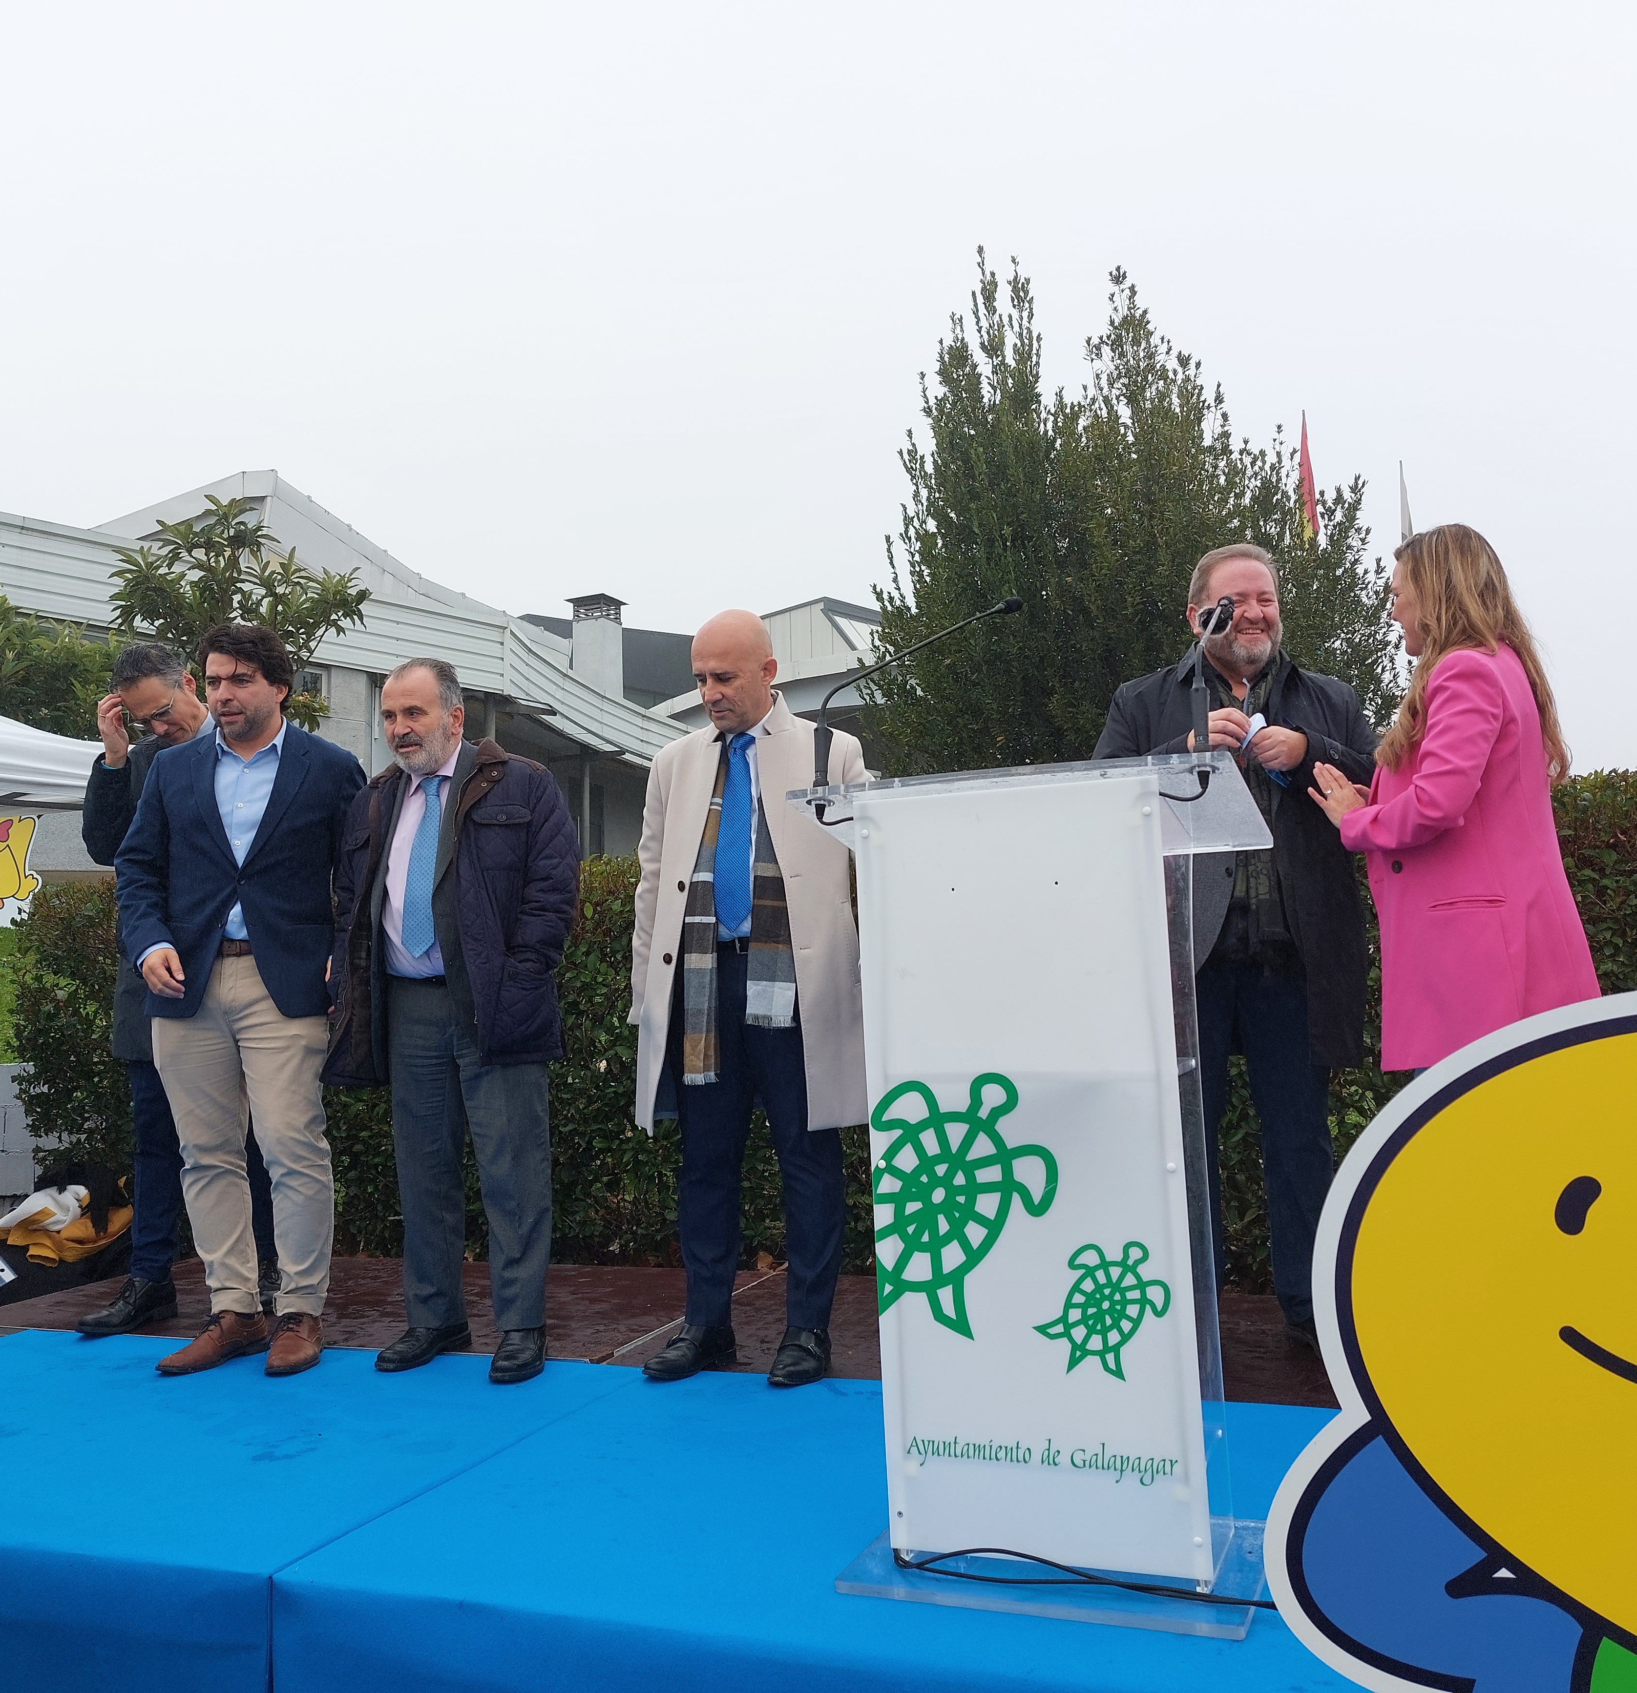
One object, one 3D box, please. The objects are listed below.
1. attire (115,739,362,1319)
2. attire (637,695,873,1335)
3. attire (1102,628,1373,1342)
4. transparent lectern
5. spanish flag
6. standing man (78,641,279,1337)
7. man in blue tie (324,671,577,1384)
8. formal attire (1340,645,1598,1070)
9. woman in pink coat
[{"bbox_3d":[-1.426,0.425,4.025,0.580,1.469,0.360,-2,-4,-3],"label":"attire"},{"bbox_3d":[-0.140,0.395,3.760,0.500,1.480,0.340,-4,-5,23],"label":"attire"},{"bbox_3d":[0.953,0.307,3.709,0.640,1.560,0.420,-2,-4,5],"label":"attire"},{"bbox_3d":[0.356,0.484,2.531,0.680,1.197,0.480,-4,-3,23],"label":"transparent lectern"},{"bbox_3d":[6.198,-4.516,20.500,0.300,1.900,0.300,-3,-4,17],"label":"spanish flag"},{"bbox_3d":[-1.720,0.355,4.420,0.520,1.800,0.400,-4,-5,22],"label":"standing man"},{"bbox_3d":[-0.875,0.387,3.916,0.560,1.687,0.420,-3,-4,12],"label":"man in blue tie"},{"bbox_3d":[1.330,0.020,3.380,0.440,0.870,0.420,-3,-4,17],"label":"formal attire"},{"bbox_3d":[1.310,0.190,3.380,0.500,1.720,0.440,-3,-4,17],"label":"woman in pink coat"}]

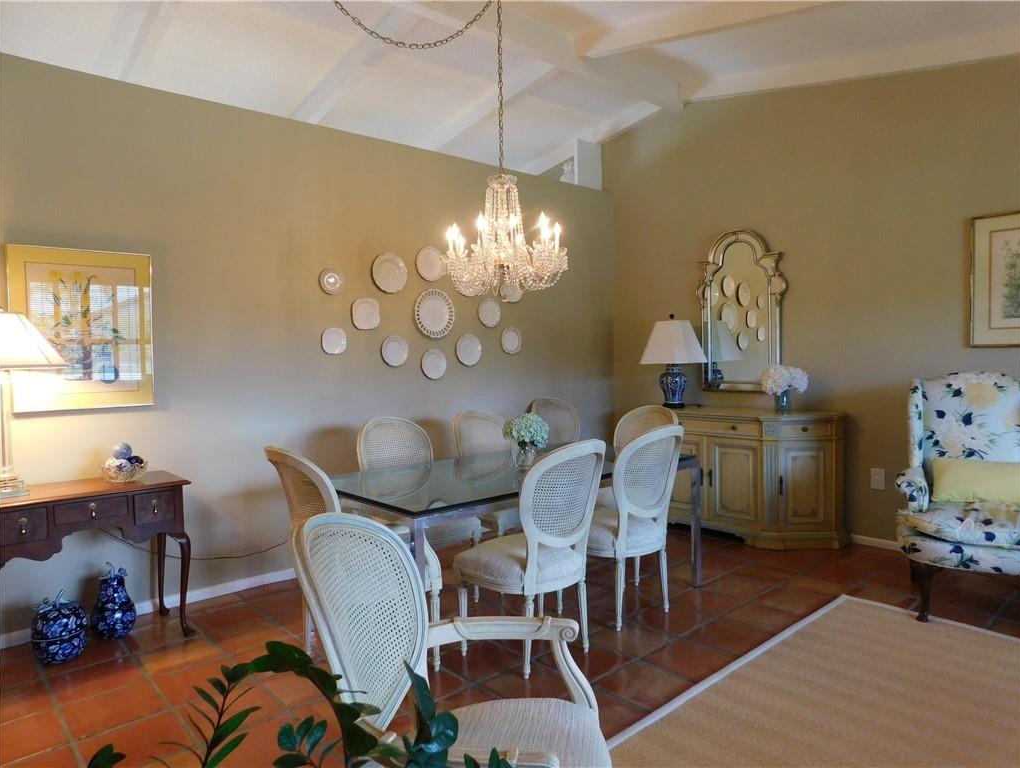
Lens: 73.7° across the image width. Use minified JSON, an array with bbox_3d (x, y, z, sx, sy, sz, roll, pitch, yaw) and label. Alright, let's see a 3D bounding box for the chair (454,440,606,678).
[{"bbox_3d":[0.107,0.680,2.927,0.520,0.982,0.533,-3,3,-42],"label":"chair"}]

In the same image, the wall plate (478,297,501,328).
[{"bbox_3d":[-0.143,-0.515,4.977,0.211,0.211,0.025,-3,4,-42],"label":"wall plate"}]

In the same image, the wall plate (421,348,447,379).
[{"bbox_3d":[-0.515,-0.135,4.653,0.207,0.212,0.025,-3,4,-42],"label":"wall plate"}]

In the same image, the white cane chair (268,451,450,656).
[{"bbox_3d":[-0.665,0.721,2.870,0.600,0.960,0.610,-3,4,-42],"label":"white cane chair"}]

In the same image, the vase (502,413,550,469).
[{"bbox_3d":[0.084,0.291,3.563,0.240,0.285,0.240,-1,3,0],"label":"vase"}]

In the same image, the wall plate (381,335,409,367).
[{"bbox_3d":[-0.744,-0.215,4.448,0.207,0.206,0.025,-3,4,-42],"label":"wall plate"}]

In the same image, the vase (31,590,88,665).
[{"bbox_3d":[-1.967,1.053,2.974,0.205,0.310,0.205,-3,4,-42],"label":"vase"}]

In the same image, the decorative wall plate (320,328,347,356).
[{"bbox_3d":[-1.067,-0.261,4.143,0.166,0.162,0.025,-3,4,-42],"label":"decorative wall plate"}]

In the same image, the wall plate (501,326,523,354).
[{"bbox_3d":[0.015,-0.326,5.159,0.207,0.207,0.030,-3,3,-42],"label":"wall plate"}]

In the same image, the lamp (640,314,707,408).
[{"bbox_3d":[1.260,-0.187,5.226,0.430,0.700,0.430,-3,4,-42],"label":"lamp"}]

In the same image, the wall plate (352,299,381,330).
[{"bbox_3d":[-0.903,-0.439,4.295,0.200,0.200,0.025,-3,4,-42],"label":"wall plate"}]

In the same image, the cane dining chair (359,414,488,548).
[{"bbox_3d":[-0.476,0.676,3.609,0.525,0.968,0.541,-3,4,-42],"label":"cane dining chair"}]

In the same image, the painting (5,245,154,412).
[{"bbox_3d":[-2.041,-0.258,3.271,0.590,0.755,0.030,-3,4,-42],"label":"painting"}]

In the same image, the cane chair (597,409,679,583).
[{"bbox_3d":[0.699,0.636,4.165,0.541,0.968,0.535,-3,4,-42],"label":"cane chair"}]

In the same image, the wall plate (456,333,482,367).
[{"bbox_3d":[-0.289,-0.245,4.884,0.240,0.240,0.030,-3,3,-42],"label":"wall plate"}]

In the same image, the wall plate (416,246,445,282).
[{"bbox_3d":[-0.535,-0.811,4.607,0.232,0.232,0.025,-3,4,-42],"label":"wall plate"}]

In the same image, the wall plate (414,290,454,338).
[{"bbox_3d":[-0.513,-0.483,4.673,0.343,0.343,0.030,-3,3,-42],"label":"wall plate"}]

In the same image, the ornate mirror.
[{"bbox_3d":[1.707,-0.539,5.066,0.060,1.187,0.719,-3,4,-42],"label":"ornate mirror"}]

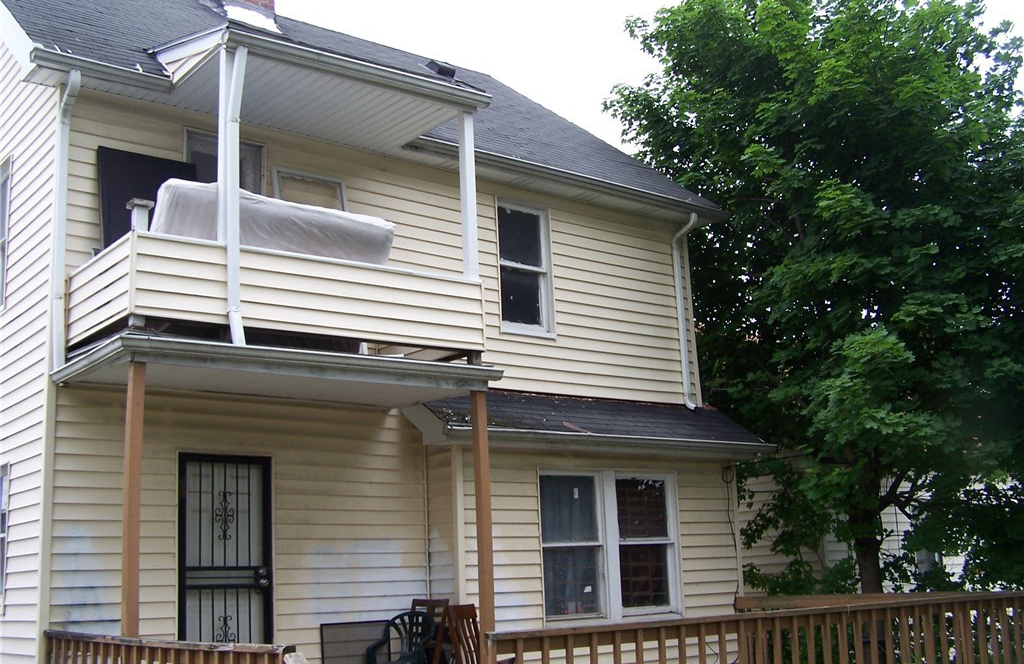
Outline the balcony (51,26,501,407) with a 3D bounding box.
[{"bbox_3d":[-1.898,-0.862,9.448,3.250,2.760,1.630,7,-15,-37],"label":"balcony"}]

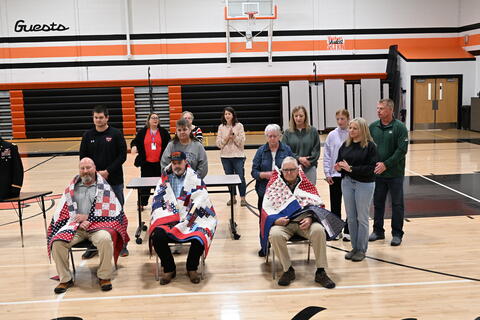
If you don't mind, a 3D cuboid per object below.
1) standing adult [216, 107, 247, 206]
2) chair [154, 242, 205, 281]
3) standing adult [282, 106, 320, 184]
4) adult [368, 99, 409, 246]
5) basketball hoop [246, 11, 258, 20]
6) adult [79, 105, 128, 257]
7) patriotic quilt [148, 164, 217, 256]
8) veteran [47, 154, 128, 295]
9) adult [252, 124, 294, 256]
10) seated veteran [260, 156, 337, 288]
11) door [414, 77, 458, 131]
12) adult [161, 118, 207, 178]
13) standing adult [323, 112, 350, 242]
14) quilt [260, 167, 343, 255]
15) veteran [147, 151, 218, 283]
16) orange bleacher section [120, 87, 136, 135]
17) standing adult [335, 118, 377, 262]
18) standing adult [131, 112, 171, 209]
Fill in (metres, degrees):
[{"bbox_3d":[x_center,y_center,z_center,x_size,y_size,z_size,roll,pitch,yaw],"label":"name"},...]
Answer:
[{"bbox_3d":[-0.146,-0.070,9.641,0.500,1.660,0.360,0,8,8],"label":"standing adult"},{"bbox_3d":[-0.656,0.843,6.127,0.490,0.800,0.520,-2,8,-4],"label":"chair"},{"bbox_3d":[0.809,0.182,7.367,0.500,1.720,0.360,0,8,6],"label":"standing adult"},{"bbox_3d":[1.860,0.149,7.060,0.540,1.820,0.380,4,9,35],"label":"adult"},{"bbox_3d":[0.429,-5.198,20.200,0.485,0.354,0.525,-2,8,-4],"label":"basketball hoop"},{"bbox_3d":[-1.637,0.268,6.740,0.570,1.820,0.380,-2,8,-8],"label":"adult"},{"bbox_3d":[-0.617,0.540,6.006,0.740,0.930,0.620,-2,8,-4],"label":"patriotic quilt"},{"bbox_3d":[-1.683,0.649,6.282,0.848,1.283,0.990,-3,8,-12],"label":"veteran"},{"bbox_3d":[0.414,0.346,6.929,0.515,1.596,0.384,-3,8,-9],"label":"adult"},{"bbox_3d":[0.617,0.622,5.908,0.720,1.240,0.840,-2,8,-4],"label":"seated veteran"},{"bbox_3d":[8.190,-2.332,23.459,1.880,2.140,0.120,-2,8,-4],"label":"door"},{"bbox_3d":[-0.696,0.333,7.019,0.586,1.656,0.364,-2,8,-5],"label":"adult"},{"bbox_3d":[1.297,0.200,7.413,0.434,1.707,0.313,1,8,18],"label":"standing adult"},{"bbox_3d":[0.685,0.562,6.343,0.889,0.909,0.687,-2,8,-7],"label":"quilt"},{"bbox_3d":[-0.651,0.598,6.343,0.747,1.313,0.929,-2,8,-5],"label":"veteran"},{"bbox_3d":[-4.671,-2.046,23.460,0.580,2.050,0.500,-2,8,-4],"label":"orange bleacher section"},{"bbox_3d":[1.367,0.331,6.626,0.485,1.656,0.364,4,9,35],"label":"standing adult"},{"bbox_3d":[-1.554,-0.006,9.777,0.646,1.626,0.384,-3,8,-12],"label":"standing adult"}]

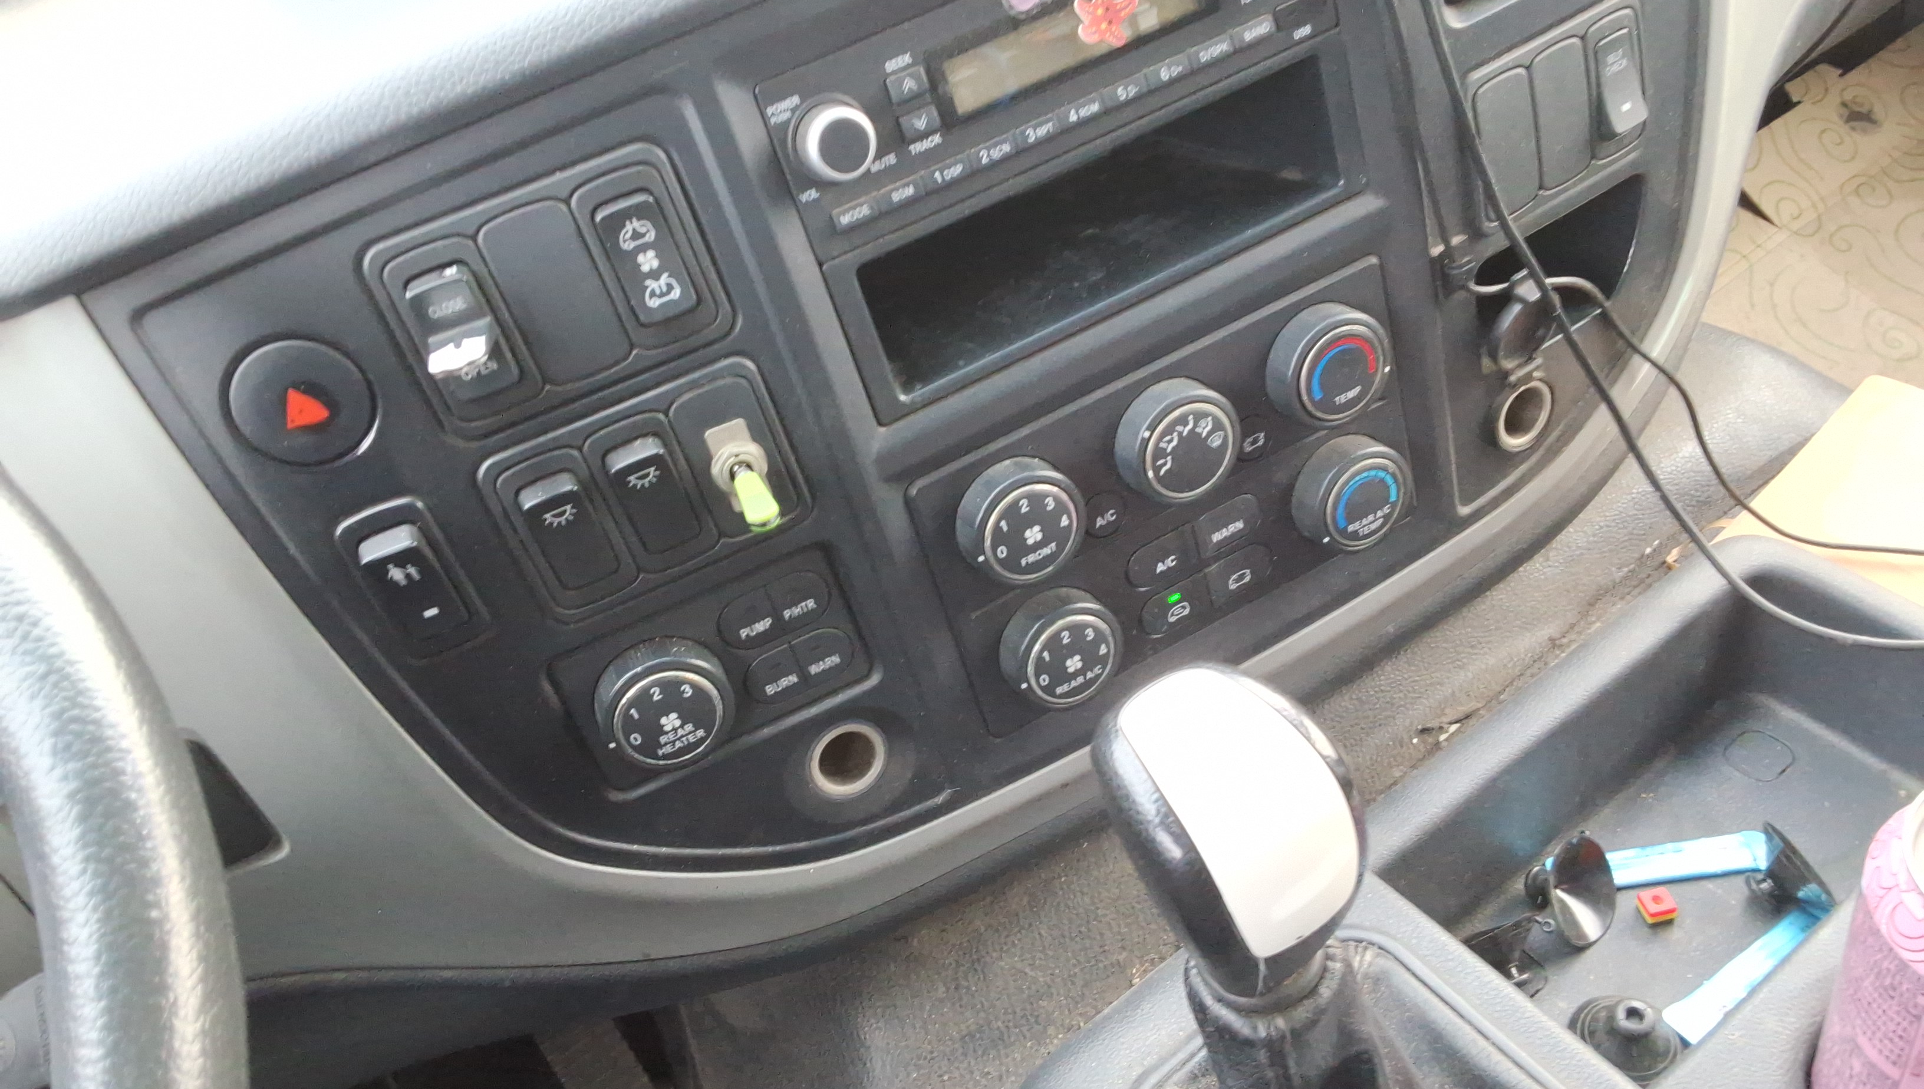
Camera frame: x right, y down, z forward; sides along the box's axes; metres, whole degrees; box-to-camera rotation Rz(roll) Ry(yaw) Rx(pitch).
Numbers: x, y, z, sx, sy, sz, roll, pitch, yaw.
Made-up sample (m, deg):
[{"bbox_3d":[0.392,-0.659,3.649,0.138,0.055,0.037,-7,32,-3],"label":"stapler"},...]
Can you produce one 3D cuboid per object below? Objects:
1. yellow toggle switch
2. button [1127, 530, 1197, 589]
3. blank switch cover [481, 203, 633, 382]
[{"bbox_3d":[-0.061,-0.014,0.458,0.009,0.009,0.021,-24,61,-7],"label":"yellow toggle switch"},{"bbox_3d":[0.070,0.005,0.542,0.028,0.016,0.005,-27,32,-13],"label":"button"},{"bbox_3d":[-0.111,-0.069,0.427,0.026,0.051,0.006,-24,30,-7],"label":"blank switch cover"}]

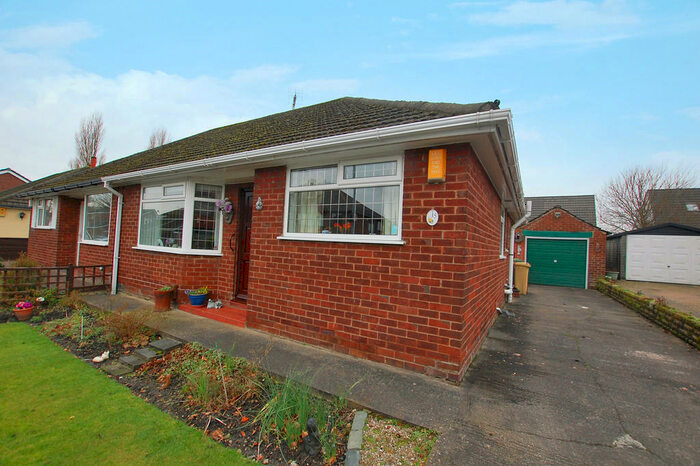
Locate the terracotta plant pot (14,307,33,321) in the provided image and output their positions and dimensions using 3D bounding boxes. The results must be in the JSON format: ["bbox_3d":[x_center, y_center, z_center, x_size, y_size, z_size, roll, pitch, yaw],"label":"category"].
[{"bbox_3d":[-4.676,1.172,4.176,0.200,0.140,0.200,1,-3,30],"label":"terracotta plant pot"}]

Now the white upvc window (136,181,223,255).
[{"bbox_3d":[-3.489,-0.295,5.861,2.300,1.420,0.520,1,-3,30],"label":"white upvc window"}]

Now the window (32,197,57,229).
[{"bbox_3d":[-9.719,-0.649,9.300,2.150,1.050,0.100,1,-3,30],"label":"window"}]

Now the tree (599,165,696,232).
[{"bbox_3d":[24.257,-1.126,23.785,6.000,9.050,6.000,1,-3,30],"label":"tree"}]

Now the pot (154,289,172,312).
[{"bbox_3d":[-3.242,1.190,5.078,0.270,0.320,0.270,1,-3,30],"label":"pot"}]

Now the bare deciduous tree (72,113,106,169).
[{"bbox_3d":[-28.179,-5.782,30.665,3.600,14.100,3.600,1,-3,30],"label":"bare deciduous tree"}]

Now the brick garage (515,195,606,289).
[{"bbox_3d":[10.437,0.716,15.088,3.400,3.600,5.000,1,-3,30],"label":"brick garage"}]

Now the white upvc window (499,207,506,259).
[{"bbox_3d":[3.445,0.003,6.570,0.120,1.180,1.250,1,-3,32],"label":"white upvc window"}]

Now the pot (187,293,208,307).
[{"bbox_3d":[-2.670,1.189,5.144,0.300,0.170,0.300,3,-3,0],"label":"pot"}]

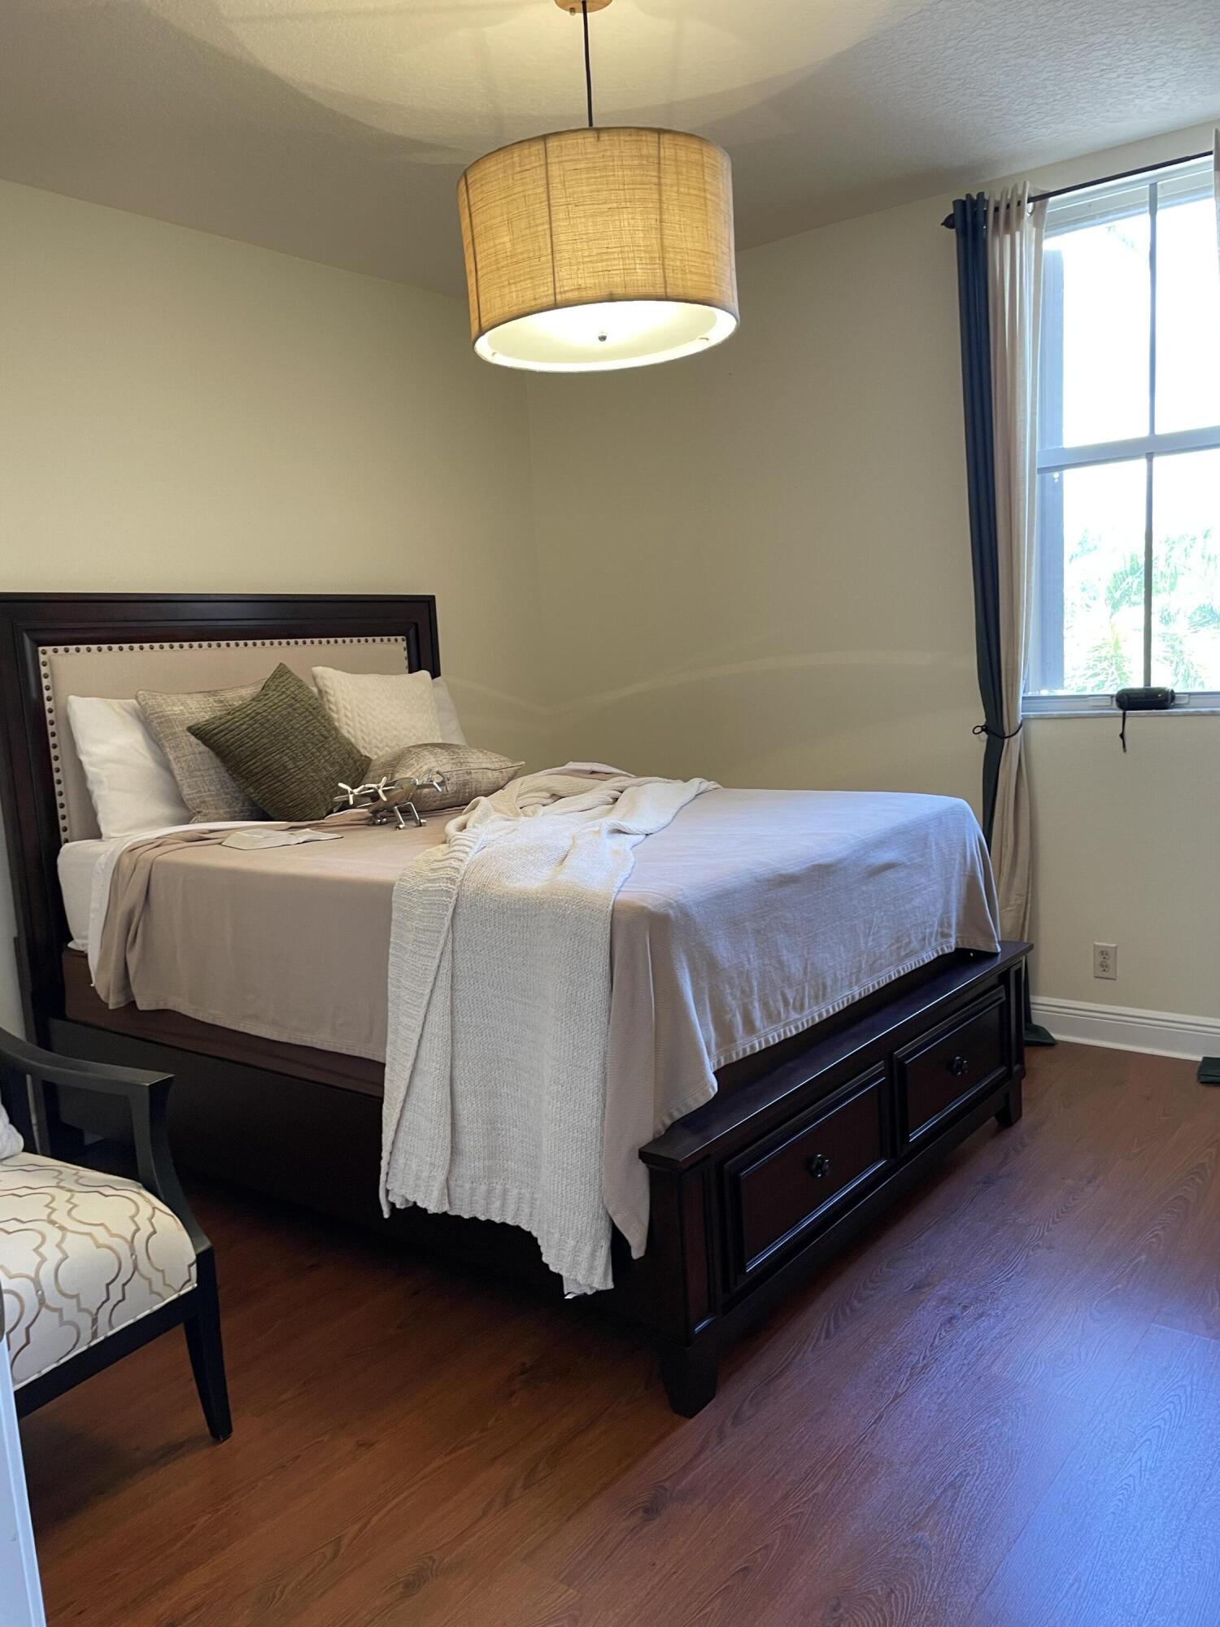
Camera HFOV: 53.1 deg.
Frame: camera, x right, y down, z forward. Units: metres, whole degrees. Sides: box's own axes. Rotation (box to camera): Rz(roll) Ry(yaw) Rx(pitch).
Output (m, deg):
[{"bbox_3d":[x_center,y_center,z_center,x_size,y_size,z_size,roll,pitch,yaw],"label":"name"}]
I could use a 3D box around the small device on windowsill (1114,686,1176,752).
[{"bbox_3d":[1.652,-0.289,3.767,0.167,0.193,0.074,3,10,38],"label":"small device on windowsill"}]

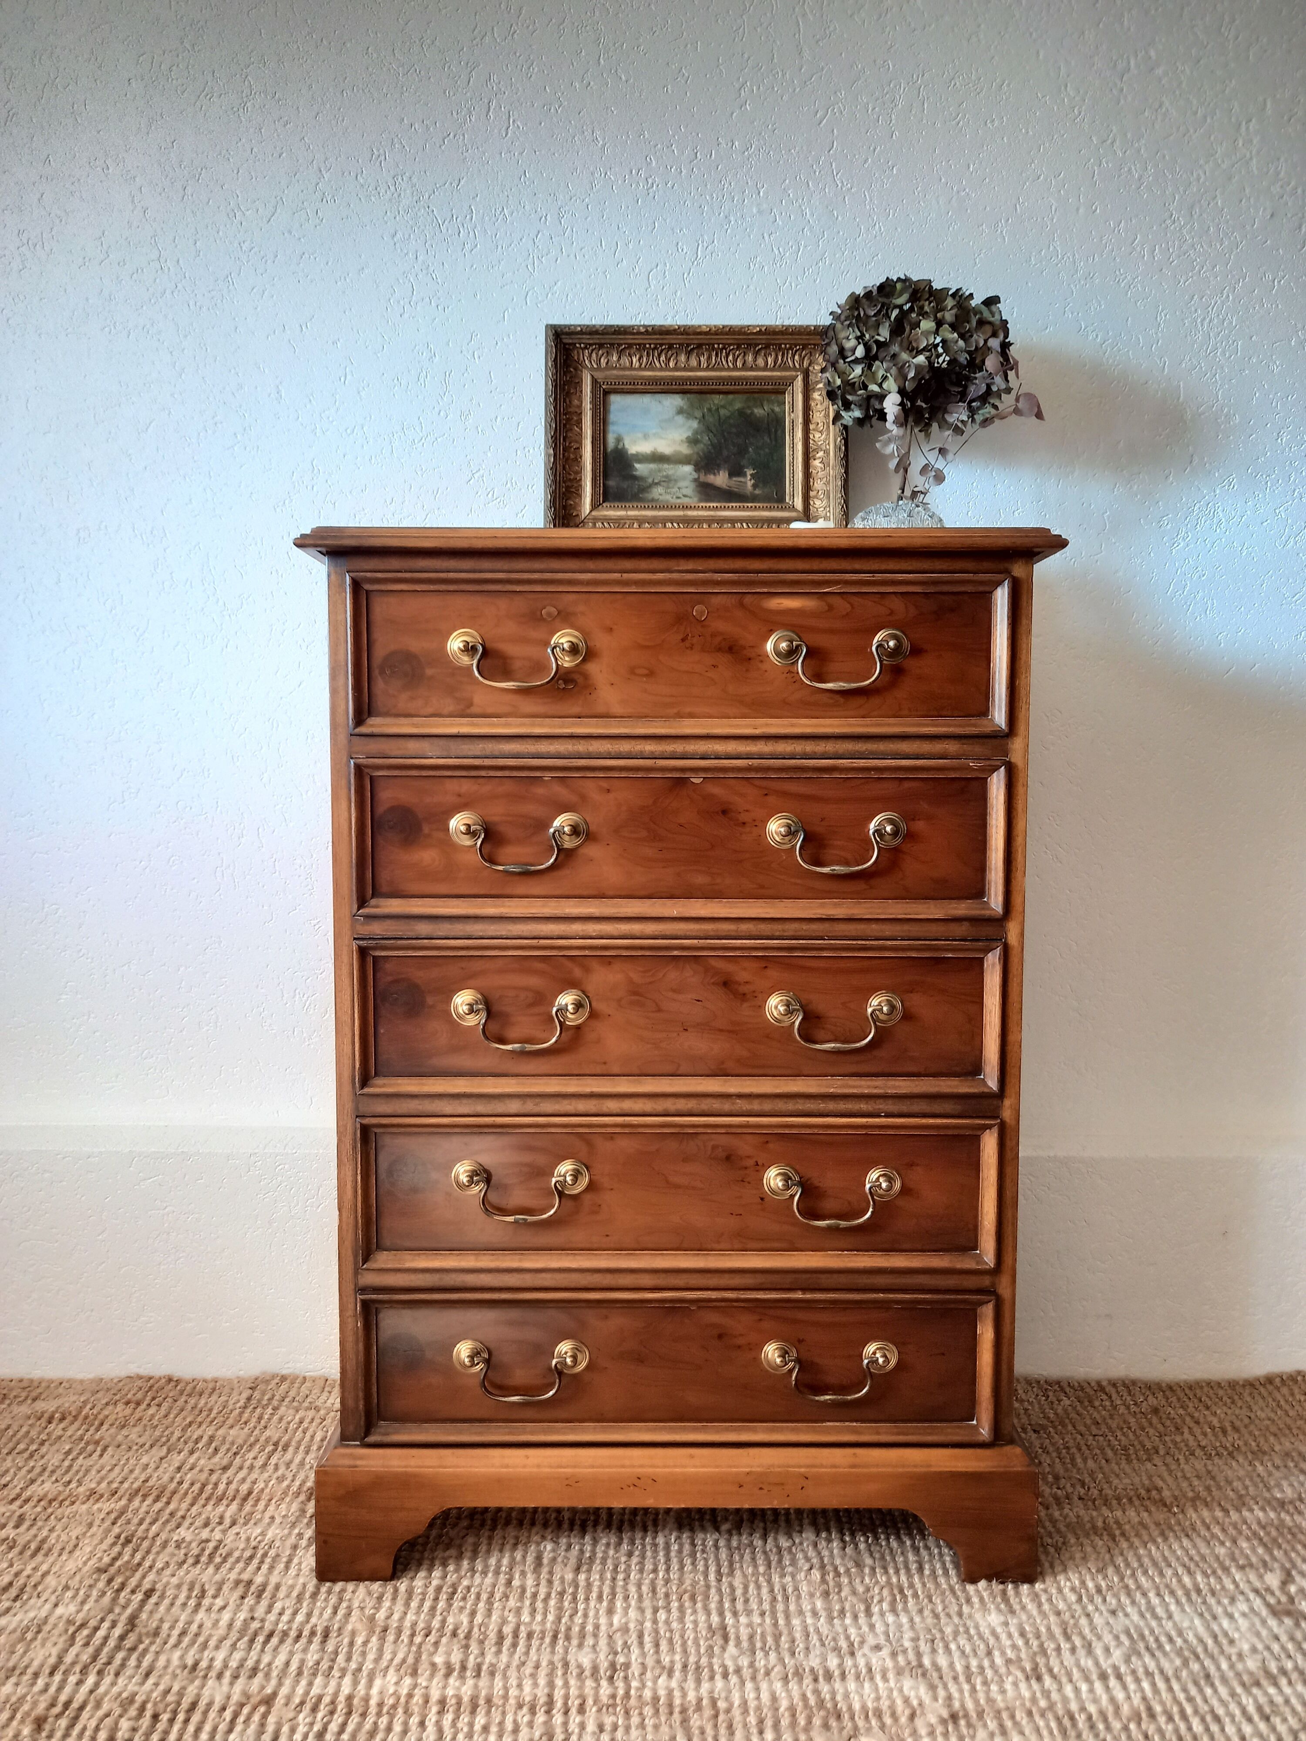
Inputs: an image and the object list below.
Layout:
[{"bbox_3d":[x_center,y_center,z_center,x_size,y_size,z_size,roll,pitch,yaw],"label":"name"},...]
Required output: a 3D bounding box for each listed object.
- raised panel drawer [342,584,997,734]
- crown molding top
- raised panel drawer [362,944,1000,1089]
[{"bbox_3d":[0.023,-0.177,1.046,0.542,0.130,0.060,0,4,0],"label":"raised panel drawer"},{"bbox_3d":[0.023,-0.276,1.193,0.624,0.023,0.361,0,4,0],"label":"crown molding top"},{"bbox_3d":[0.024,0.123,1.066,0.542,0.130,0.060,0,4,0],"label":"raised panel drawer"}]

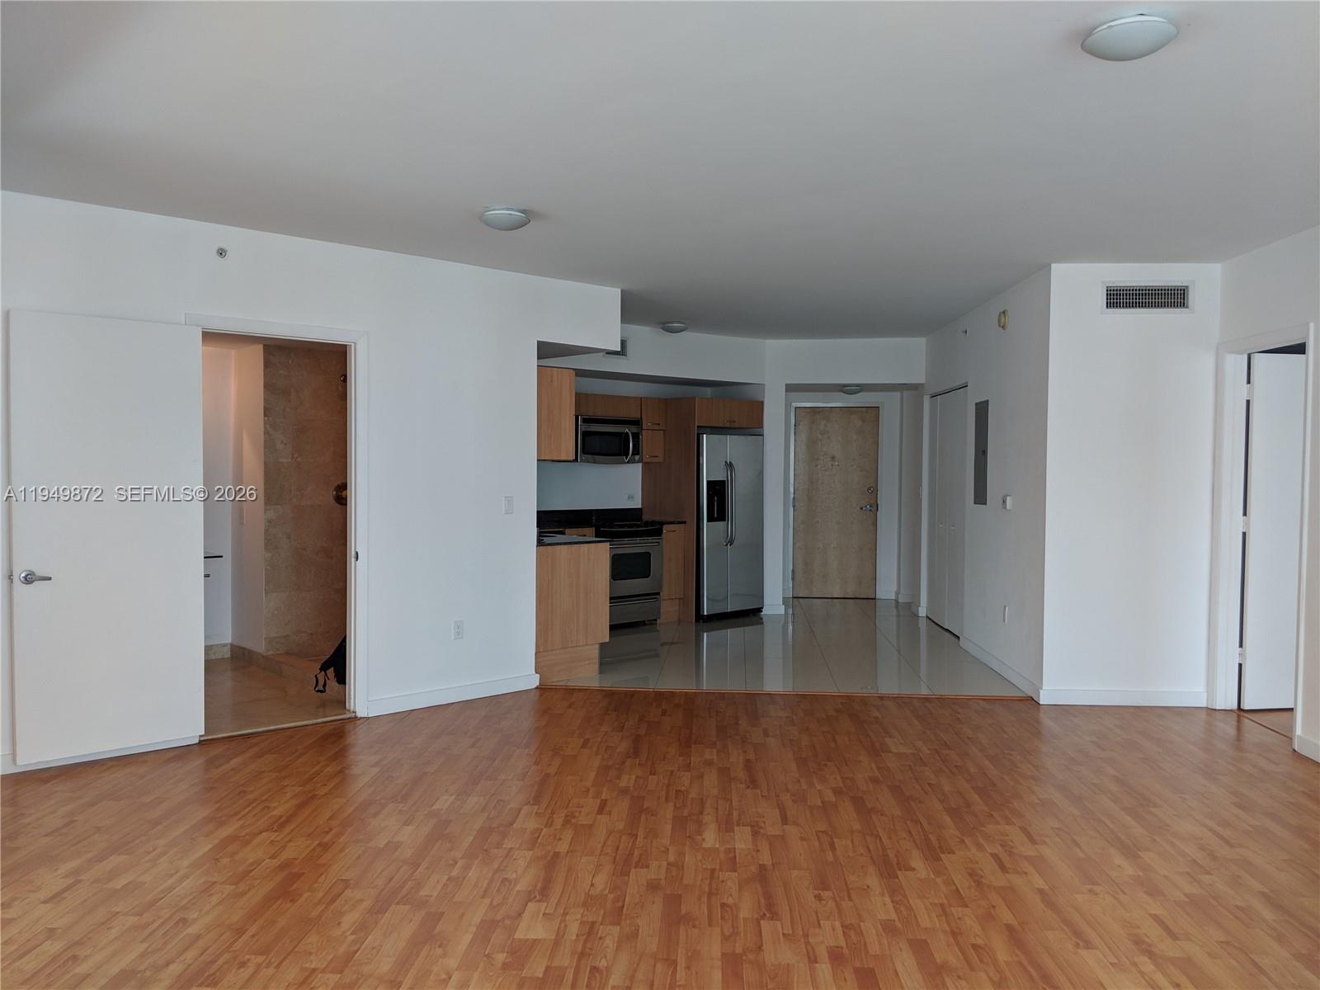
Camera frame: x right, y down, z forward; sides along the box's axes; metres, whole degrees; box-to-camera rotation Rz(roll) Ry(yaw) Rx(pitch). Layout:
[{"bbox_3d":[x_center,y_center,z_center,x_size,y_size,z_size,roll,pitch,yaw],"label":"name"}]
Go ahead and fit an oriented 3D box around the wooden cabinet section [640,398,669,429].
[{"bbox_3d":[-0.171,-0.759,9.693,0.311,0.294,0.334,-1,3,-43],"label":"wooden cabinet section"}]

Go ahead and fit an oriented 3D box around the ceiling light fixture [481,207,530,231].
[{"bbox_3d":[-0.762,-1.360,5.075,0.265,0.090,0.265,1,2,0],"label":"ceiling light fixture"}]

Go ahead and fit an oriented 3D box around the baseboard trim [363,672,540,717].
[{"bbox_3d":[-1.248,1.241,6.413,1.206,0.088,0.015,-1,2,-42],"label":"baseboard trim"}]

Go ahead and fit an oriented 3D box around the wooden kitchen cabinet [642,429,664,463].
[{"bbox_3d":[-0.161,-0.464,9.824,0.275,0.306,0.309,-1,2,-42],"label":"wooden kitchen cabinet"}]

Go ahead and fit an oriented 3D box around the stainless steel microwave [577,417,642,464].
[{"bbox_3d":[-0.564,-0.492,9.399,0.736,0.406,0.405,-1,2,-42],"label":"stainless steel microwave"}]

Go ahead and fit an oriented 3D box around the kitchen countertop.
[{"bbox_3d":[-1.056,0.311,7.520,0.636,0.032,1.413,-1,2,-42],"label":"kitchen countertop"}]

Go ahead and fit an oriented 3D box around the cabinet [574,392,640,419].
[{"bbox_3d":[-0.559,-0.809,9.455,0.766,0.196,0.309,-1,2,-42],"label":"cabinet"}]

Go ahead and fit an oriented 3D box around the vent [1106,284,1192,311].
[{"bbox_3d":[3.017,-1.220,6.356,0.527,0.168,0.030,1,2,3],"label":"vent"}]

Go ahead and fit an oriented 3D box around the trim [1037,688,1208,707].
[{"bbox_3d":[2.899,1.276,6.449,1.035,0.090,0.015,1,2,3],"label":"trim"}]

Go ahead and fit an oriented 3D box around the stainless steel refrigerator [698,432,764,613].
[{"bbox_3d":[0.443,0.304,10.068,0.885,1.758,0.795,-1,2,-42],"label":"stainless steel refrigerator"}]

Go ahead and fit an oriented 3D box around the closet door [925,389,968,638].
[{"bbox_3d":[2.576,0.143,9.287,0.035,2.107,1.448,1,2,3],"label":"closet door"}]

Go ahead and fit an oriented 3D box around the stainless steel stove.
[{"bbox_3d":[-0.438,0.730,9.405,0.757,0.933,0.637,-1,2,-42],"label":"stainless steel stove"}]

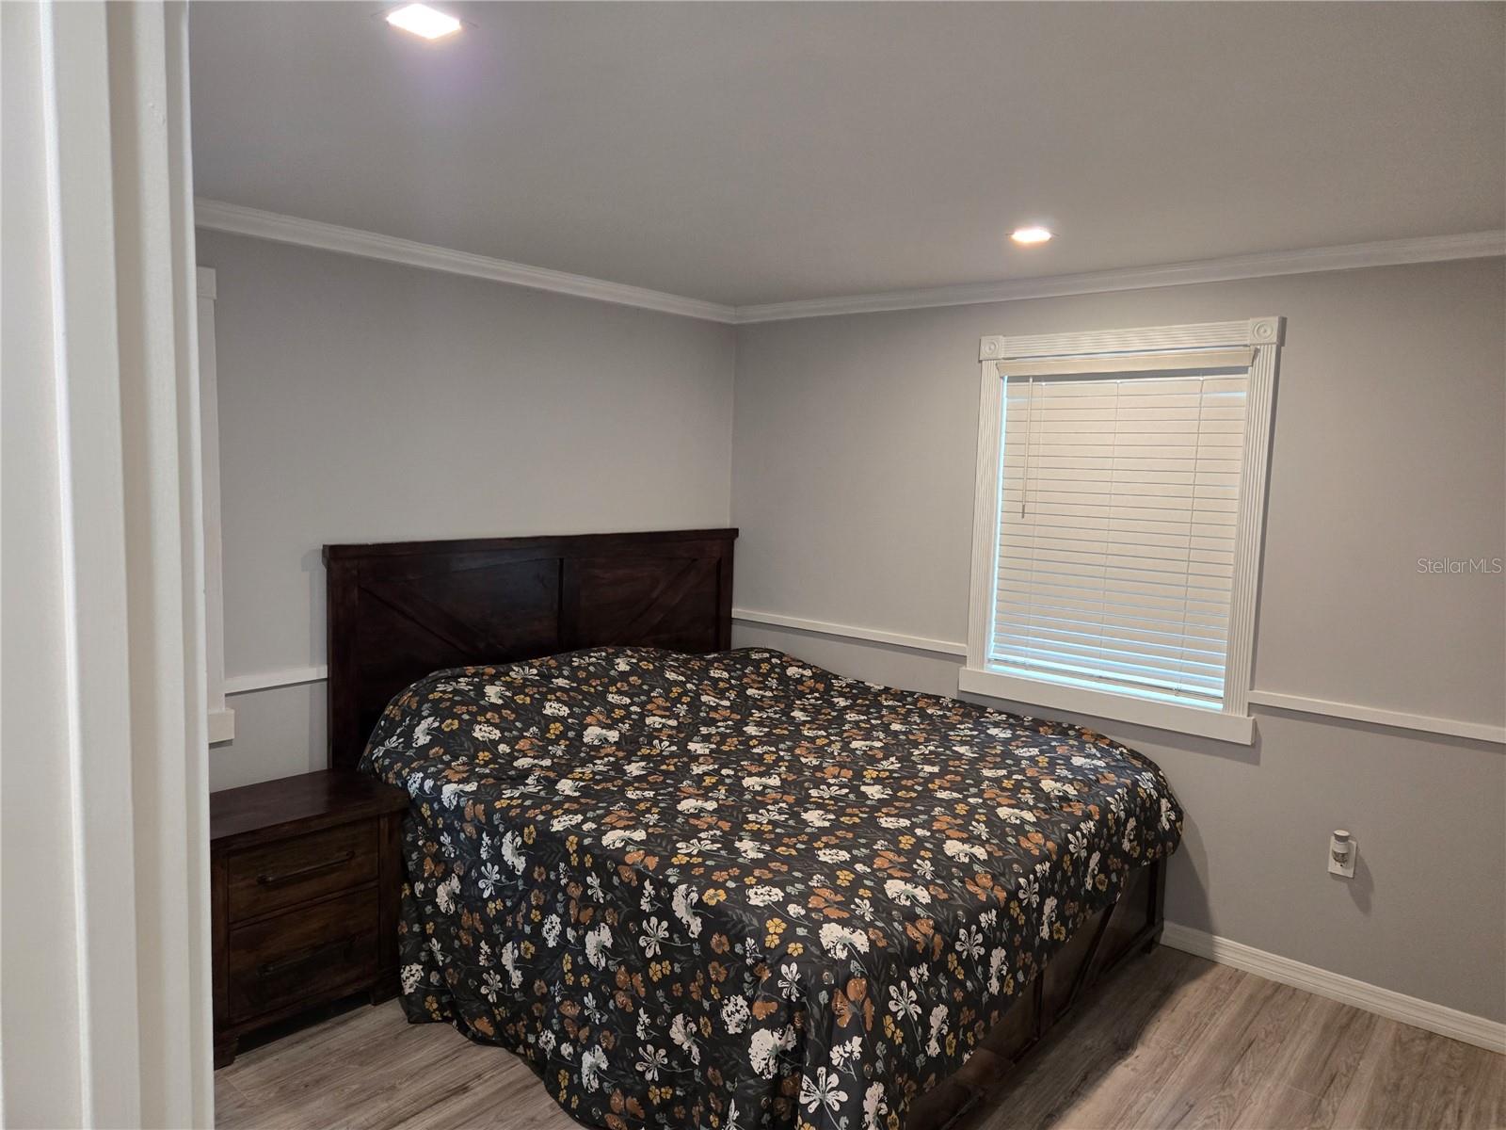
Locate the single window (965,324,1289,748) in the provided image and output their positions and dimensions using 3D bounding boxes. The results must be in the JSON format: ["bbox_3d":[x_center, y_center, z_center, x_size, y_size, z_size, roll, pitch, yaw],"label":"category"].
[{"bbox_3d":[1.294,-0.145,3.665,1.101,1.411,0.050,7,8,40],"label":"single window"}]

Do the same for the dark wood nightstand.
[{"bbox_3d":[-1.437,1.029,3.022,0.447,0.635,0.625,7,8,40],"label":"dark wood nightstand"}]

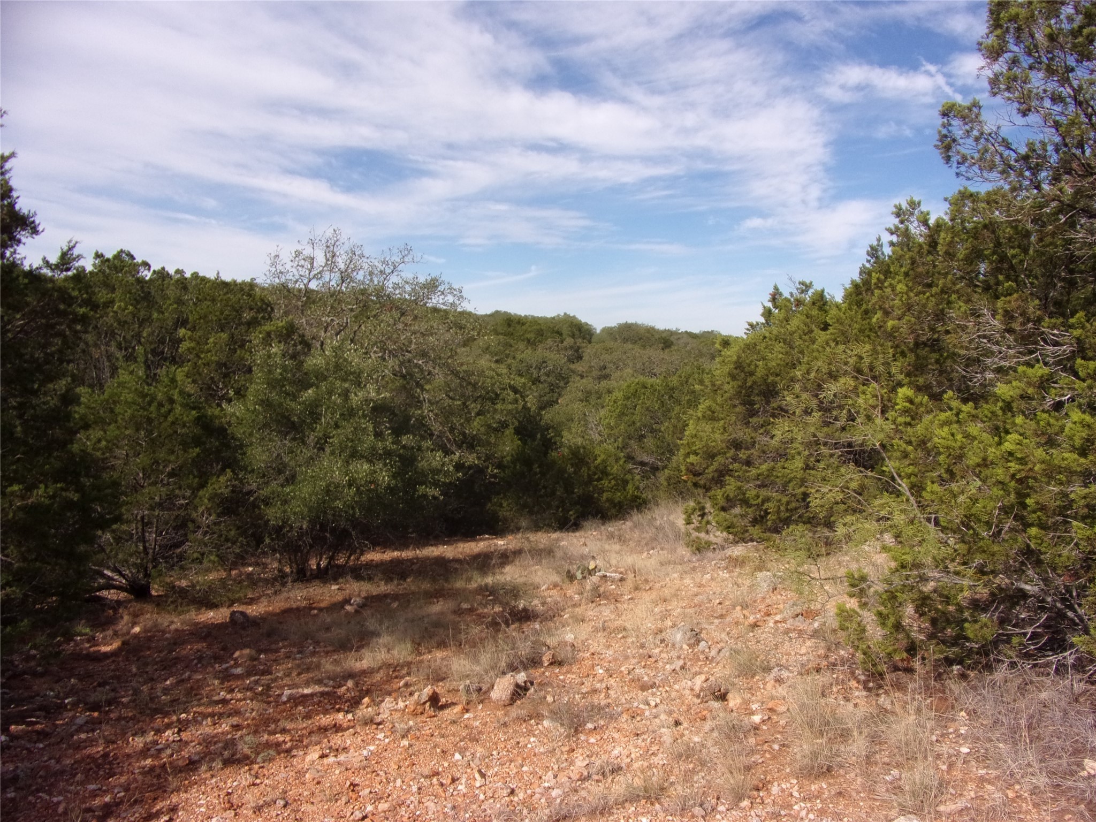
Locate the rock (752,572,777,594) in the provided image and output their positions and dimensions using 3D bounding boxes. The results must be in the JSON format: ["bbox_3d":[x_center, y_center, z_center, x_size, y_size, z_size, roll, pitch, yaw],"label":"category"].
[{"bbox_3d":[2.024,1.604,7.100,0.230,0.165,0.200,1,2,16],"label":"rock"}]

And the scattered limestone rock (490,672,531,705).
[{"bbox_3d":[-0.231,1.679,4.600,0.235,0.170,0.190,0,2,-3],"label":"scattered limestone rock"}]

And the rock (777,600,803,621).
[{"bbox_3d":[2.034,1.680,6.400,0.220,0.130,0.180,1,2,18],"label":"rock"}]

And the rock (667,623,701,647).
[{"bbox_3d":[1.048,1.727,5.850,0.250,0.145,0.200,0,2,10],"label":"rock"}]

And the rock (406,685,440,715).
[{"bbox_3d":[-0.730,1.695,4.450,0.200,0.145,0.165,0,2,-9],"label":"rock"}]

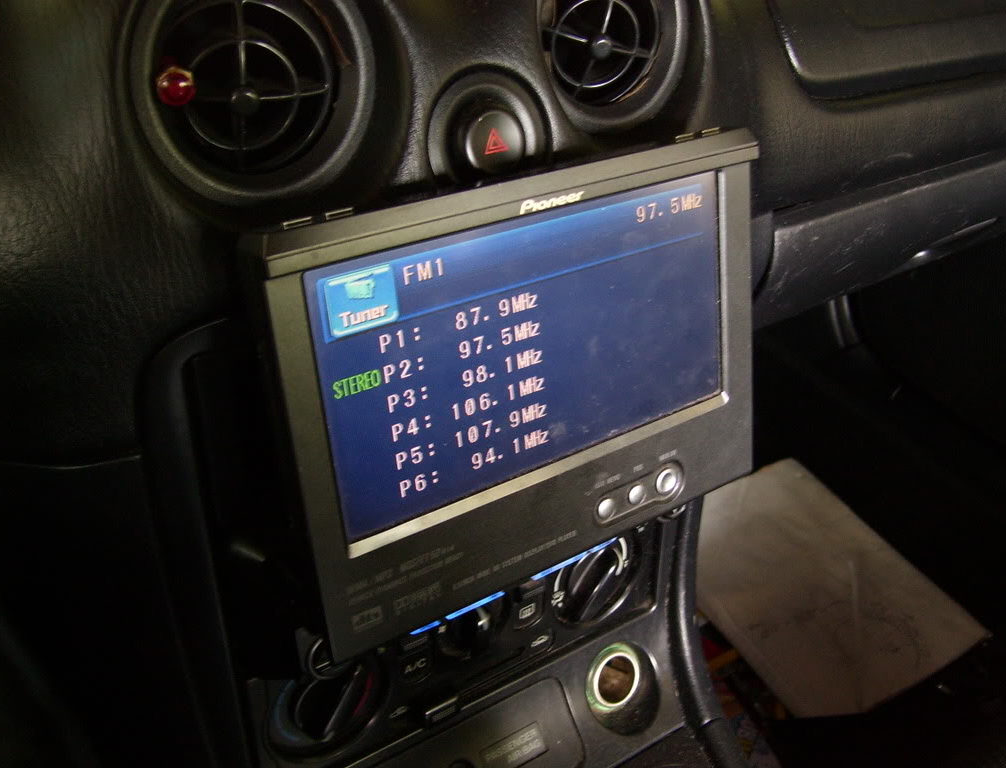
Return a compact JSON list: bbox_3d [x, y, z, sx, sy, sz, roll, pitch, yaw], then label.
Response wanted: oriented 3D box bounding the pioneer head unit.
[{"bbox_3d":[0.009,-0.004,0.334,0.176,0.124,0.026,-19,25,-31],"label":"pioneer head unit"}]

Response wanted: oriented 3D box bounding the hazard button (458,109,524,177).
[{"bbox_3d":[-0.003,-0.076,0.335,0.019,0.019,0.011,-19,21,-31],"label":"hazard button"}]

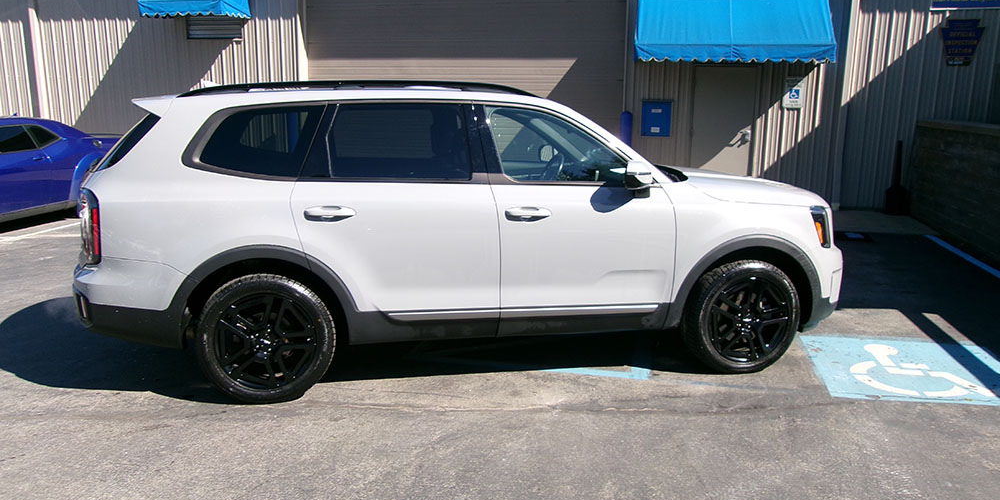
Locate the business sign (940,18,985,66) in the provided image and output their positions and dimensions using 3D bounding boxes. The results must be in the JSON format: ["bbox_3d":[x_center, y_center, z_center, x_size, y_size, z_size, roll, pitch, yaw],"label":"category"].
[{"bbox_3d":[6.590,-2.966,11.146,0.590,0.660,0.050,3,13,12],"label":"business sign"}]

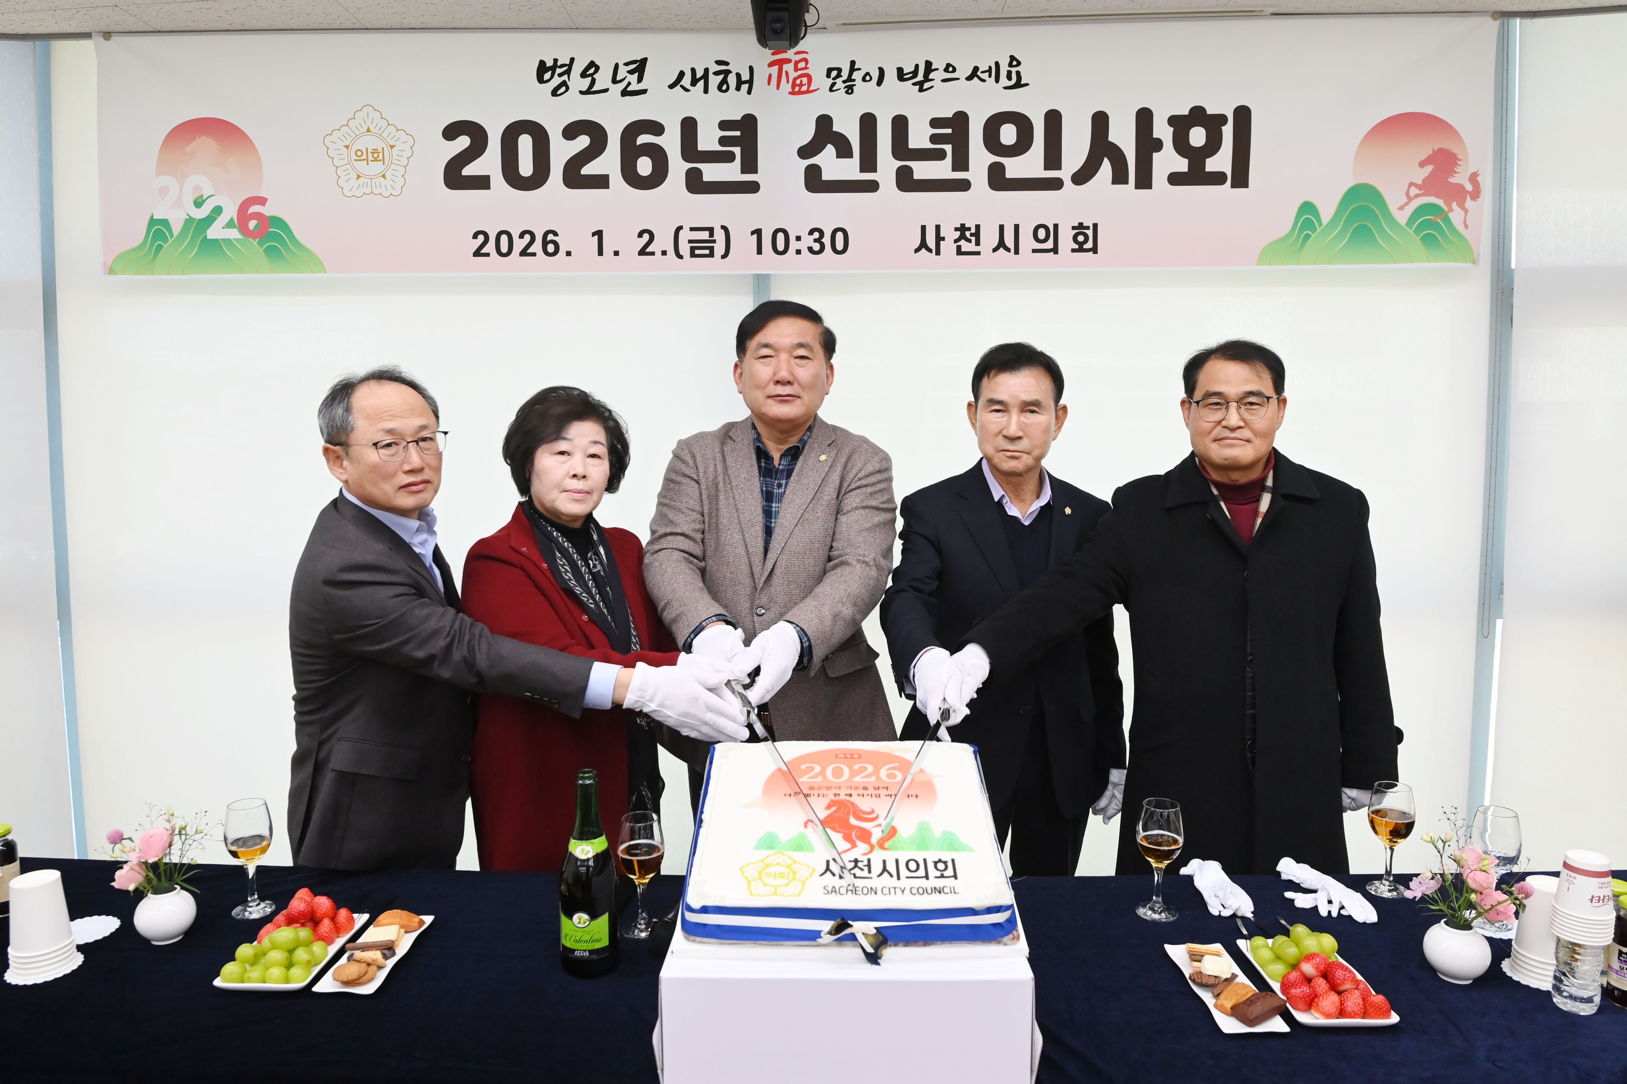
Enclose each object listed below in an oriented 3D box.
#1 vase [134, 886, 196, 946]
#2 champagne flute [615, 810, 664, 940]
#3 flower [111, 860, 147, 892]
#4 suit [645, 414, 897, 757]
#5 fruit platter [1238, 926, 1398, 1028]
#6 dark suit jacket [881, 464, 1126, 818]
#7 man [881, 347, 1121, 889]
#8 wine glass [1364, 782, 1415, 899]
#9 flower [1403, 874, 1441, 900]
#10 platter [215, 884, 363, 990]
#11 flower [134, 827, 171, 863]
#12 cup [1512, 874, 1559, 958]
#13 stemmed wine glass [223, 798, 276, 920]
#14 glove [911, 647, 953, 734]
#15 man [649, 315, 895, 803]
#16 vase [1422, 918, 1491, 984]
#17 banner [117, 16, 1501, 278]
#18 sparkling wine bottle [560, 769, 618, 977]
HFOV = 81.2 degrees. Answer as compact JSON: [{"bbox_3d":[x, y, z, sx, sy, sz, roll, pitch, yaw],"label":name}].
[{"bbox_3d":[-1.039,0.599,1.522,0.083,0.080,0.083,0,5,0],"label":"vase"},{"bbox_3d":[-0.290,0.547,1.560,0.074,0.188,0.074,-1,3,-11],"label":"champagne flute"},{"bbox_3d":[-1.086,0.529,1.505,0.050,0.048,0.050,3,6,35],"label":"flower"},{"bbox_3d":[-0.073,0.104,1.815,0.475,0.705,0.440,0,5,2],"label":"suit"},{"bbox_3d":[0.729,0.621,1.383,0.138,0.055,0.243,0,3,4],"label":"fruit platter"},{"bbox_3d":[0.385,0.205,1.950,0.500,0.745,0.420,0,4,-6],"label":"dark suit jacket"},{"bbox_3d":[0.370,0.492,1.790,0.490,1.700,0.520,1,3,12],"label":"man"},{"bbox_3d":[1.040,0.536,1.712,0.074,0.188,0.074,2,4,30],"label":"wine glass"},{"bbox_3d":[0.918,0.520,1.430,0.050,0.036,0.048,2,4,37],"label":"flower"},{"bbox_3d":[-0.799,0.601,1.474,0.142,0.083,0.222,0,5,2],"label":"platter"},{"bbox_3d":[-1.049,0.481,1.506,0.054,0.056,0.052,0,5,6],"label":"flower"},{"bbox_3d":[1.091,0.558,1.412,0.077,0.100,0.077,0,5,0],"label":"cup"},{"bbox_3d":[-0.957,0.537,1.614,0.074,0.186,0.074,0,5,0],"label":"stemmed wine glass"},{"bbox_3d":[0.192,0.239,1.531,0.078,0.140,0.115,0,5,-6],"label":"glove"},{"bbox_3d":[-0.075,0.446,1.810,0.500,1.790,0.530,0,3,2],"label":"man"},{"bbox_3d":[0.960,0.607,1.412,0.085,0.078,0.085,2,4,34],"label":"vase"},{"bbox_3d":[-0.107,-1.132,2.735,3.980,0.686,0.030,0,5,2],"label":"banner"},{"bbox_3d":[-0.344,0.498,1.442,0.085,0.298,0.085,0,3,-3],"label":"sparkling wine bottle"}]

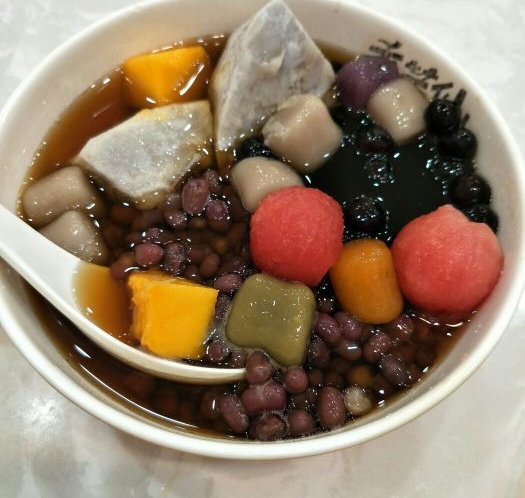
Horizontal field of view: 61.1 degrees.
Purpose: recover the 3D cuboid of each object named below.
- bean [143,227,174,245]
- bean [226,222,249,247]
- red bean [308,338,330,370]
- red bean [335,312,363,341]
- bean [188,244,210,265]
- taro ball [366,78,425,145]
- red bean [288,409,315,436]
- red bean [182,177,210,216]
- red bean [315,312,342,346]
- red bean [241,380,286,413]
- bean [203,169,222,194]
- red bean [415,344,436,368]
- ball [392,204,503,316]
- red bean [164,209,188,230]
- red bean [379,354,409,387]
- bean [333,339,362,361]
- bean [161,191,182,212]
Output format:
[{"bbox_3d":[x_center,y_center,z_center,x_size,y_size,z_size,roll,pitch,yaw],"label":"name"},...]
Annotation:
[{"bbox_3d":[-0.035,-0.004,0.150,0.011,0.007,0.007,16,65,6],"label":"bean"},{"bbox_3d":[-0.008,-0.004,0.141,0.006,0.006,0.010,28,67,12],"label":"bean"},{"bbox_3d":[0.017,0.030,0.130,0.006,0.006,0.010,-19,67,-13],"label":"red bean"},{"bbox_3d":[0.026,0.023,0.132,0.007,0.007,0.010,-36,72,-18],"label":"red bean"},{"bbox_3d":[-0.021,0.002,0.147,0.008,0.007,0.007,-10,66,-8],"label":"bean"},{"bbox_3d":[0.047,-0.048,0.156,0.018,0.017,0.023,-4,64,-4],"label":"taro ball"},{"bbox_3d":[0.011,0.049,0.125,0.007,0.008,0.008,2,64,0],"label":"red bean"},{"bbox_3d":[-0.023,-0.018,0.155,0.009,0.009,0.013,3,64,0],"label":"red bean"},{"bbox_3d":[0.019,0.022,0.124,0.006,0.006,0.010,-20,66,-11],"label":"red bean"},{"bbox_3d":[0.000,0.040,0.121,0.013,0.009,0.009,-8,65,-7],"label":"red bean"},{"bbox_3d":[-0.017,-0.022,0.145,0.007,0.006,0.009,-12,65,-8],"label":"bean"},{"bbox_3d":[0.050,0.032,0.136,0.007,0.006,0.008,-20,67,-13],"label":"red bean"},{"bbox_3d":[0.052,0.004,0.127,0.030,0.029,0.030,1,64,-1],"label":"ball"},{"bbox_3d":[-0.028,-0.010,0.147,0.008,0.006,0.006,31,66,11],"label":"red bean"},{"bbox_3d":[0.035,0.033,0.120,0.006,0.006,0.010,-25,68,-13],"label":"red bean"},{"bbox_3d":[0.024,0.028,0.124,0.008,0.006,0.006,13,64,5],"label":"bean"},{"bbox_3d":[-0.031,-0.016,0.151,0.008,0.006,0.007,-28,69,-16],"label":"bean"}]

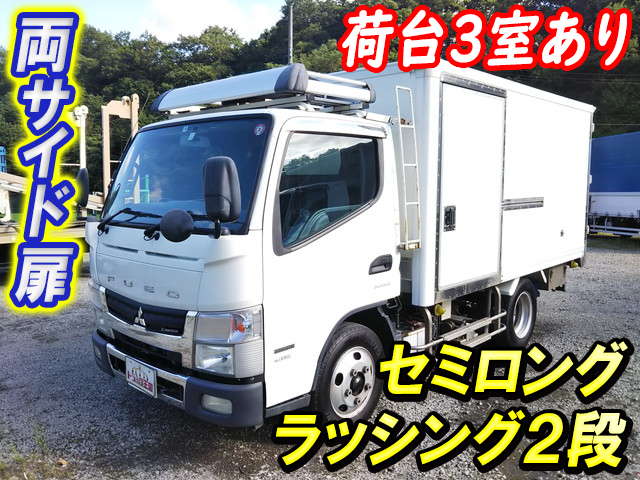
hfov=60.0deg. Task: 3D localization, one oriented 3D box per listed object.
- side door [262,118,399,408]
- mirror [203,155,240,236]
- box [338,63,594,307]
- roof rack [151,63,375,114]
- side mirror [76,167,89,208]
[{"bbox_3d":[0.063,0.081,3.199,0.160,1.480,1.160,6,8,43],"label":"side door"},{"bbox_3d":[-0.422,-0.181,2.393,0.168,0.355,0.095,2,7,20],"label":"mirror"},{"bbox_3d":[1.143,-0.555,5.436,1.840,1.648,3.255,6,8,43],"label":"box"},{"bbox_3d":[-0.419,-0.919,3.706,1.340,0.250,0.870,6,8,43],"label":"roof rack"},{"bbox_3d":[-1.667,-0.365,3.893,0.090,0.300,0.160,-5,8,-37],"label":"side mirror"}]

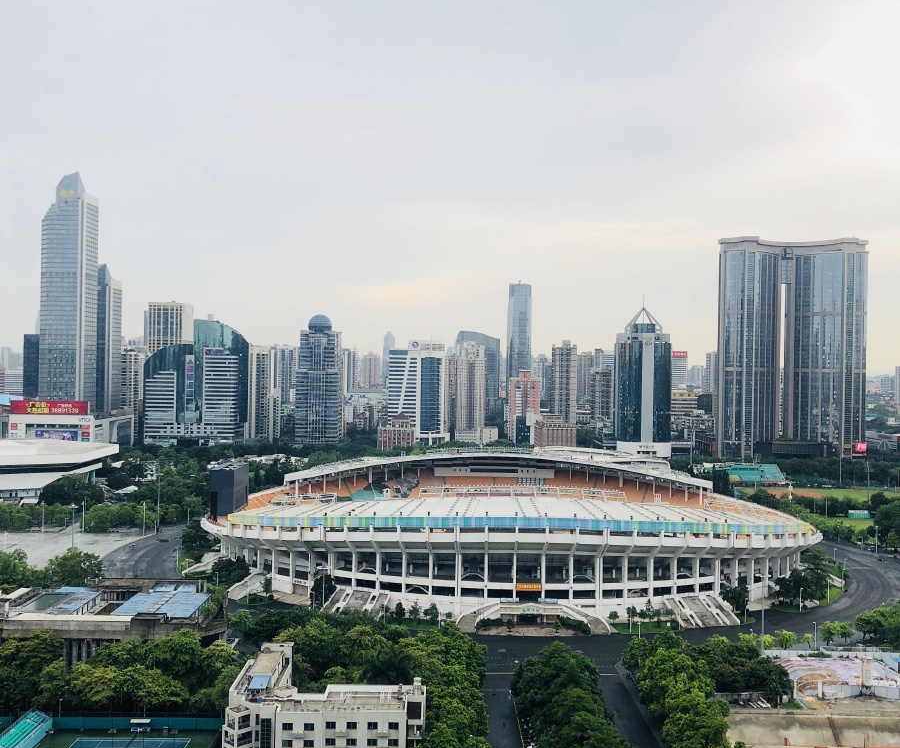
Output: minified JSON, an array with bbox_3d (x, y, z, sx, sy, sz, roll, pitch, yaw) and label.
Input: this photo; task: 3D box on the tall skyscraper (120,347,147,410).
[{"bbox_3d":[-292.890,25.060,898.340,19.100,103.500,22.000,1,0,-1],"label":"tall skyscraper"}]

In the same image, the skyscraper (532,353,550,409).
[{"bbox_3d":[122.550,26.500,1300.020,24.000,108.000,22.000,1,0,-1],"label":"skyscraper"}]

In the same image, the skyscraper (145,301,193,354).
[{"bbox_3d":[-293.940,1.540,1021.420,35.400,151.300,42.000,1,0,-1],"label":"skyscraper"}]

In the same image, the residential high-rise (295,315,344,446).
[{"bbox_3d":[-116.600,13.140,872.200,37.600,132.300,44.000,1,0,-1],"label":"residential high-rise"}]

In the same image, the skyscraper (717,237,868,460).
[{"bbox_3d":[304.880,-16.920,863.980,125.000,202.000,44.000,1,0,-1],"label":"skyscraper"}]

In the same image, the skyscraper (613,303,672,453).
[{"bbox_3d":[173.050,11.210,868.010,46.000,141.000,43.000,1,0,-1],"label":"skyscraper"}]

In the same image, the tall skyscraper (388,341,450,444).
[{"bbox_3d":[-29.000,24.330,866.020,53.000,107.500,32.000,1,0,-1],"label":"tall skyscraper"}]

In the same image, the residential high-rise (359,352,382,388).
[{"bbox_3d":[-126.160,21.350,1550.020,32.000,109.000,26.000,1,0,-1],"label":"residential high-rise"}]

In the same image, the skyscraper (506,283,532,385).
[{"bbox_3d":[93.960,-19.870,1324.250,33.700,207.500,35.000,1,0,-1],"label":"skyscraper"}]

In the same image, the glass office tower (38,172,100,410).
[{"bbox_3d":[-328.270,-48.700,839.000,36.100,249.600,38.000,1,0,-1],"label":"glass office tower"}]

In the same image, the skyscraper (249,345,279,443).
[{"bbox_3d":[-169.600,25.030,885.020,25.000,101.000,22.000,1,0,-1],"label":"skyscraper"}]

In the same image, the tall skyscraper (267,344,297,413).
[{"bbox_3d":[-244.420,18.610,1439.210,46.200,121.500,26.000,1,0,-1],"label":"tall skyscraper"}]

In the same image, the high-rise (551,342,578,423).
[{"bbox_3d":[114.540,24.550,986.390,27.100,116.900,25.000,1,0,-1],"label":"high-rise"}]

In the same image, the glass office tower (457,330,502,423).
[{"bbox_3d":[43.460,6.950,1480.000,66.000,144.000,40.000,1,0,-1],"label":"glass office tower"}]

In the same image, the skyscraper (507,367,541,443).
[{"bbox_3d":[70.050,37.320,925.030,32.000,85.000,22.000,1,0,-1],"label":"skyscraper"}]

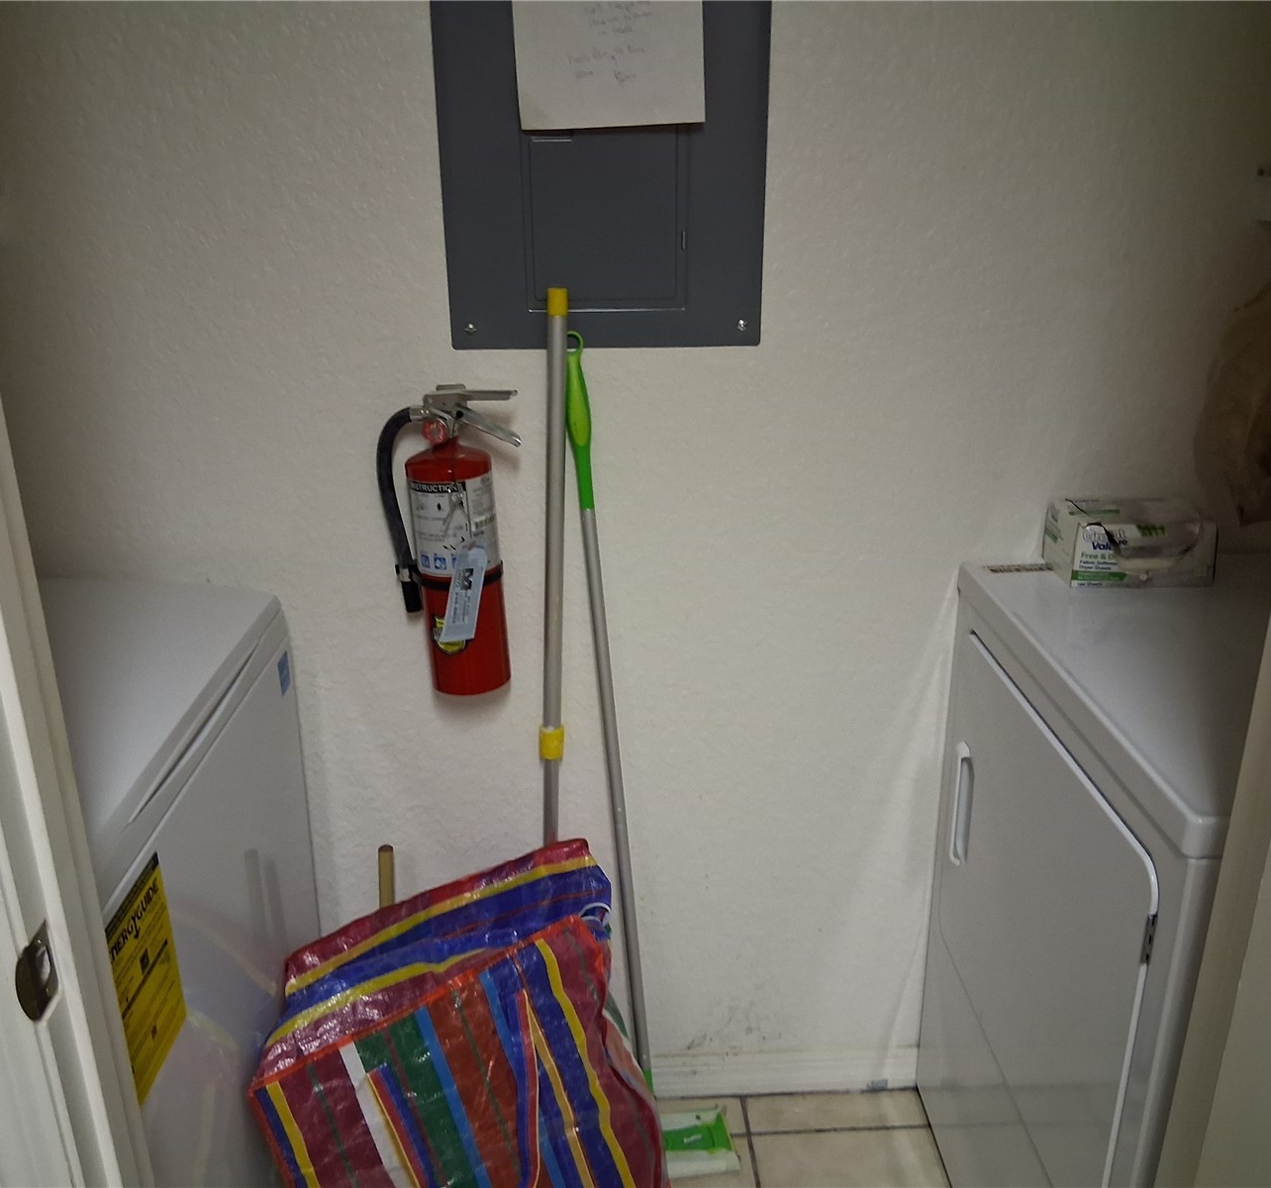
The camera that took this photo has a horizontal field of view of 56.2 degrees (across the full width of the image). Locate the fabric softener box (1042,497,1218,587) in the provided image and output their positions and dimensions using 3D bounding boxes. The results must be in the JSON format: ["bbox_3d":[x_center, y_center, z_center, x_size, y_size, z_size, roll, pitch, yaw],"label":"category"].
[{"bbox_3d":[0.656,-0.066,1.580,0.178,0.082,0.108,-1,21,0],"label":"fabric softener box"}]

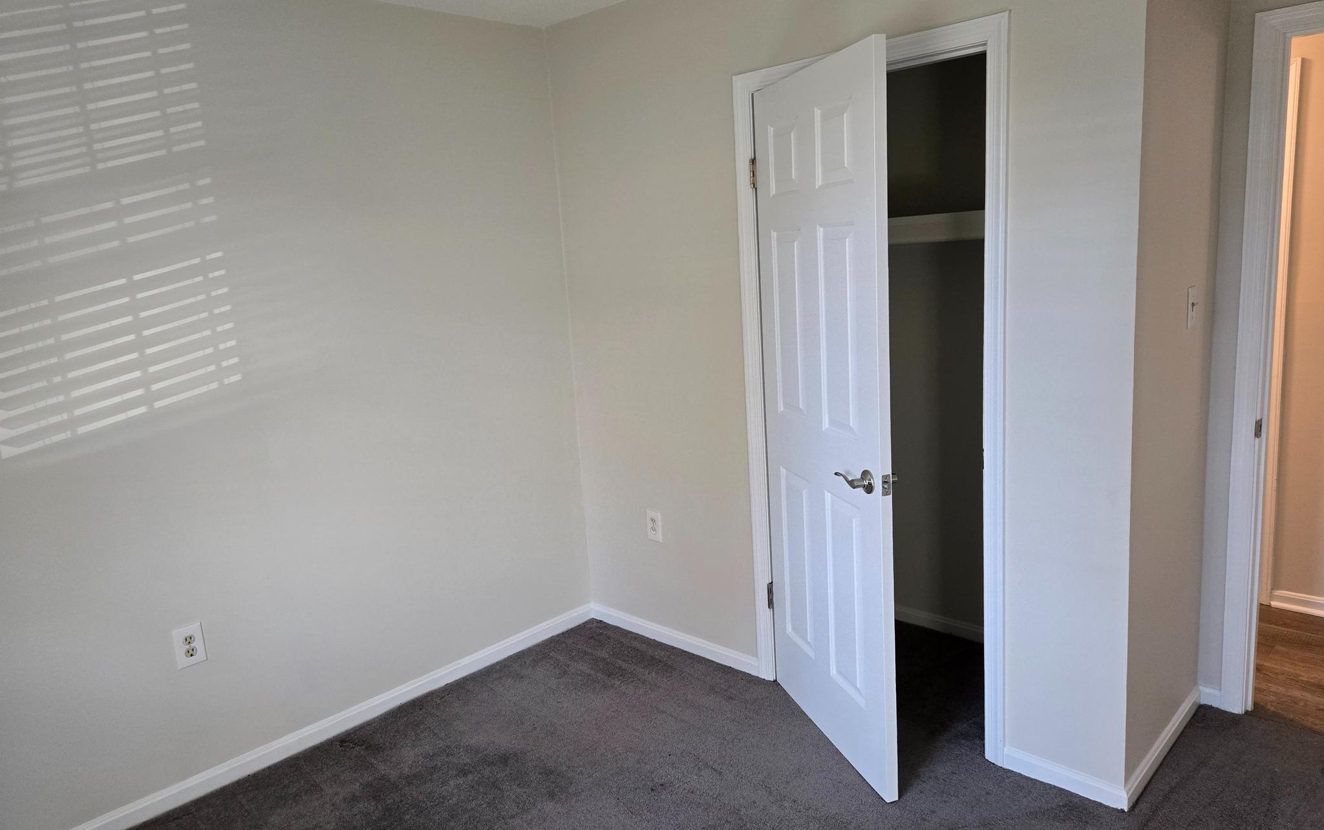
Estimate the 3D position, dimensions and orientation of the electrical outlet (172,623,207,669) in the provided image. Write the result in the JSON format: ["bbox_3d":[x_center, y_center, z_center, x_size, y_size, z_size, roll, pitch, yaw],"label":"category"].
[{"bbox_3d":[-1.430,0.698,2.664,0.008,0.124,0.080,6,14,44],"label":"electrical outlet"}]

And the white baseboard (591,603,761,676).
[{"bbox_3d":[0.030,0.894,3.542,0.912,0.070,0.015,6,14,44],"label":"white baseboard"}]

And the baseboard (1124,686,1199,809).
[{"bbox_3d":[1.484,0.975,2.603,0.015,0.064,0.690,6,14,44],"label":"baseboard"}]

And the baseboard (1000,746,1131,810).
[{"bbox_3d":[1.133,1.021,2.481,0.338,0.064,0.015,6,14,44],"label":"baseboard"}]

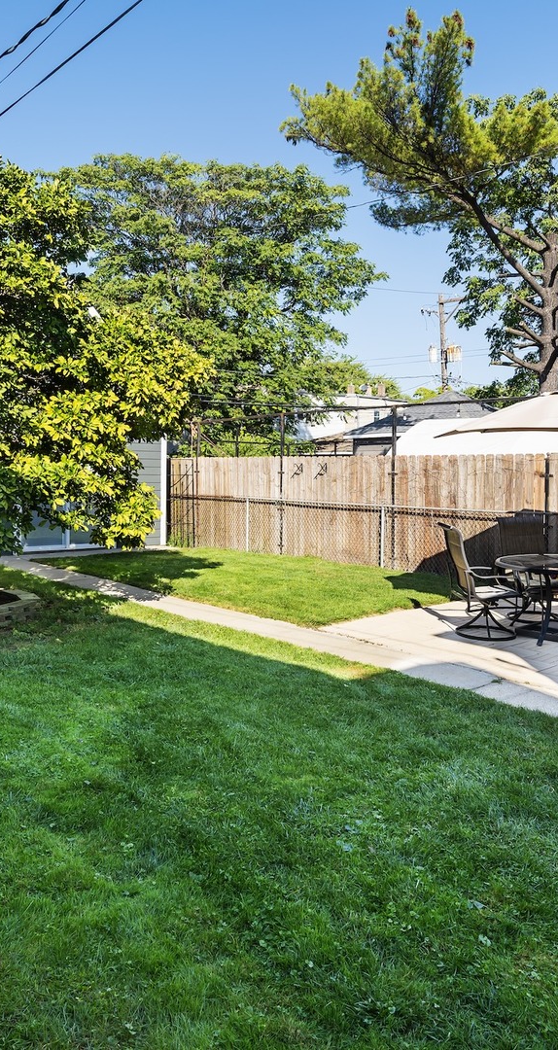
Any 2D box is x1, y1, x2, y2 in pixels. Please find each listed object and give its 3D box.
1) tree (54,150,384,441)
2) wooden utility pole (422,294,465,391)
[{"bbox_3d":[-1.600,-4.800,19.500,9.200,10.300,8.500,0,3,0],"label":"tree"},{"bbox_3d":[8.400,-6.400,35.500,2.000,10.800,0.700,1,3,13],"label":"wooden utility pole"}]

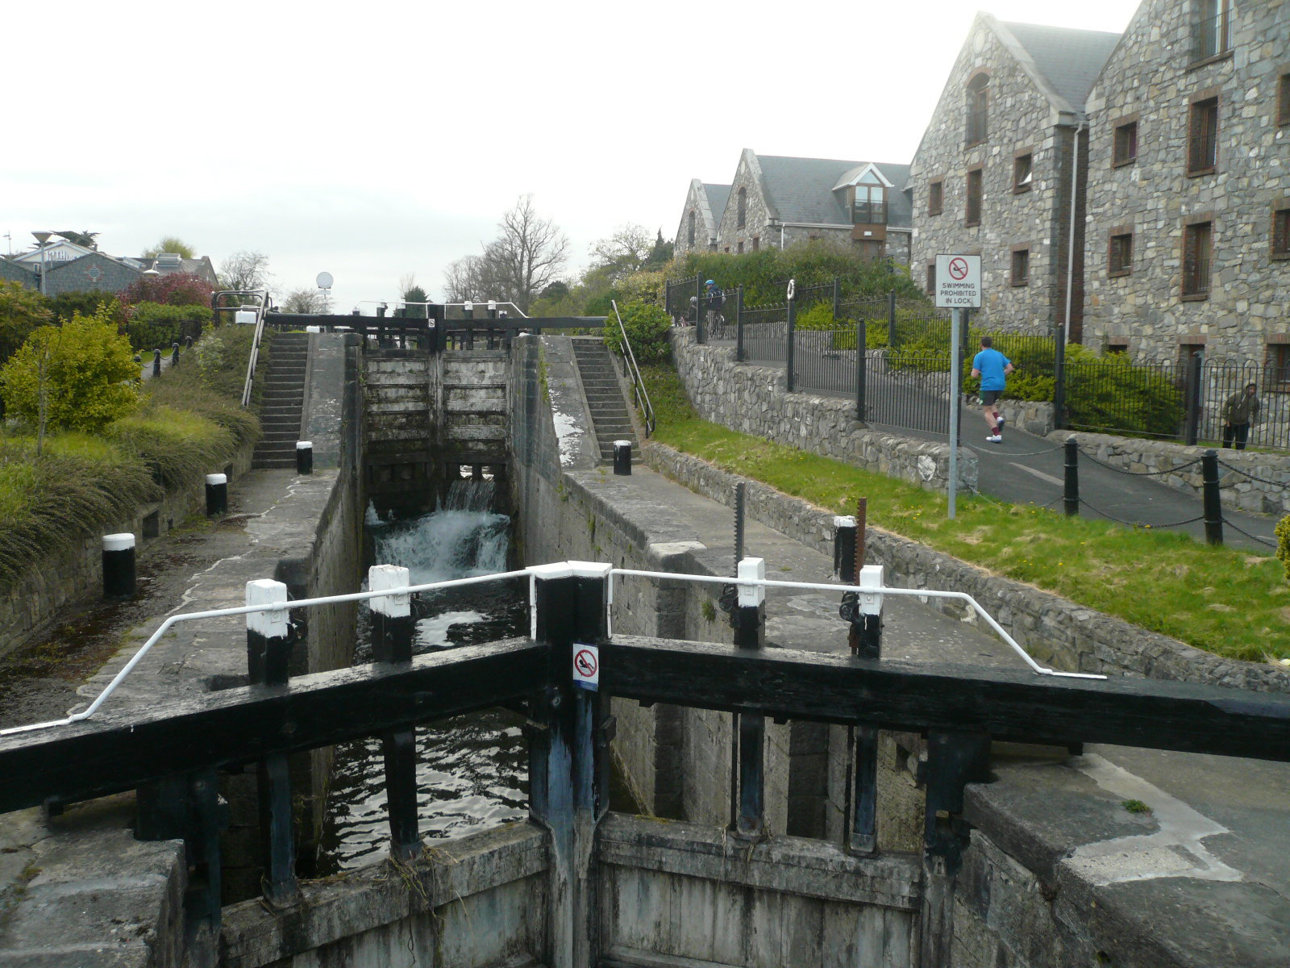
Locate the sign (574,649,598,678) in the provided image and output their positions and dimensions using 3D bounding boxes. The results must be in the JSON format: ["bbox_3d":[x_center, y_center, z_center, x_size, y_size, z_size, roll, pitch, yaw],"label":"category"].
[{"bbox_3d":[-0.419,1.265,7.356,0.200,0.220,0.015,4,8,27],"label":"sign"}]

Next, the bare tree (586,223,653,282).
[{"bbox_3d":[-1.689,-13.384,70.551,4.900,8.259,4.700,0,8,0],"label":"bare tree"}]

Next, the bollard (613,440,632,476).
[{"bbox_3d":[-0.455,-0.526,21.392,0.350,0.685,0.350,0,7,0],"label":"bollard"}]

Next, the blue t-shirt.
[{"bbox_3d":[5.640,-1.864,17.000,0.600,0.730,0.360,-2,8,-19],"label":"blue t-shirt"}]

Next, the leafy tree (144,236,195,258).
[{"bbox_3d":[-35.627,-13.999,78.545,5.000,9.206,5.000,0,8,0],"label":"leafy tree"}]

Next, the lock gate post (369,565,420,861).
[{"bbox_3d":[-1.627,1.519,6.854,0.200,1.979,0.220,-5,8,-30],"label":"lock gate post"}]

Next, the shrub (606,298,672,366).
[{"bbox_3d":[-0.159,-3.692,25.400,1.600,1.600,1.500,0,8,0],"label":"shrub"}]

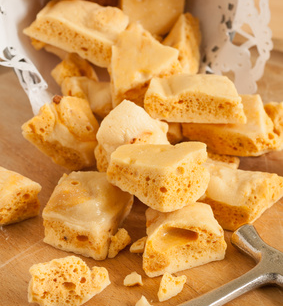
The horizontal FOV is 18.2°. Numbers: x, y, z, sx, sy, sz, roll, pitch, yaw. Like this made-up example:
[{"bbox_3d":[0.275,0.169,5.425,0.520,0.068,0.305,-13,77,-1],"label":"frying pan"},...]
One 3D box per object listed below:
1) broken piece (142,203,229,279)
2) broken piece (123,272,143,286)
[{"bbox_3d":[0.022,0.044,0.454,0.036,0.021,0.024,-9,39,-12],"label":"broken piece"},{"bbox_3d":[-0.004,0.063,0.443,0.009,0.005,0.005,-5,38,-6],"label":"broken piece"}]

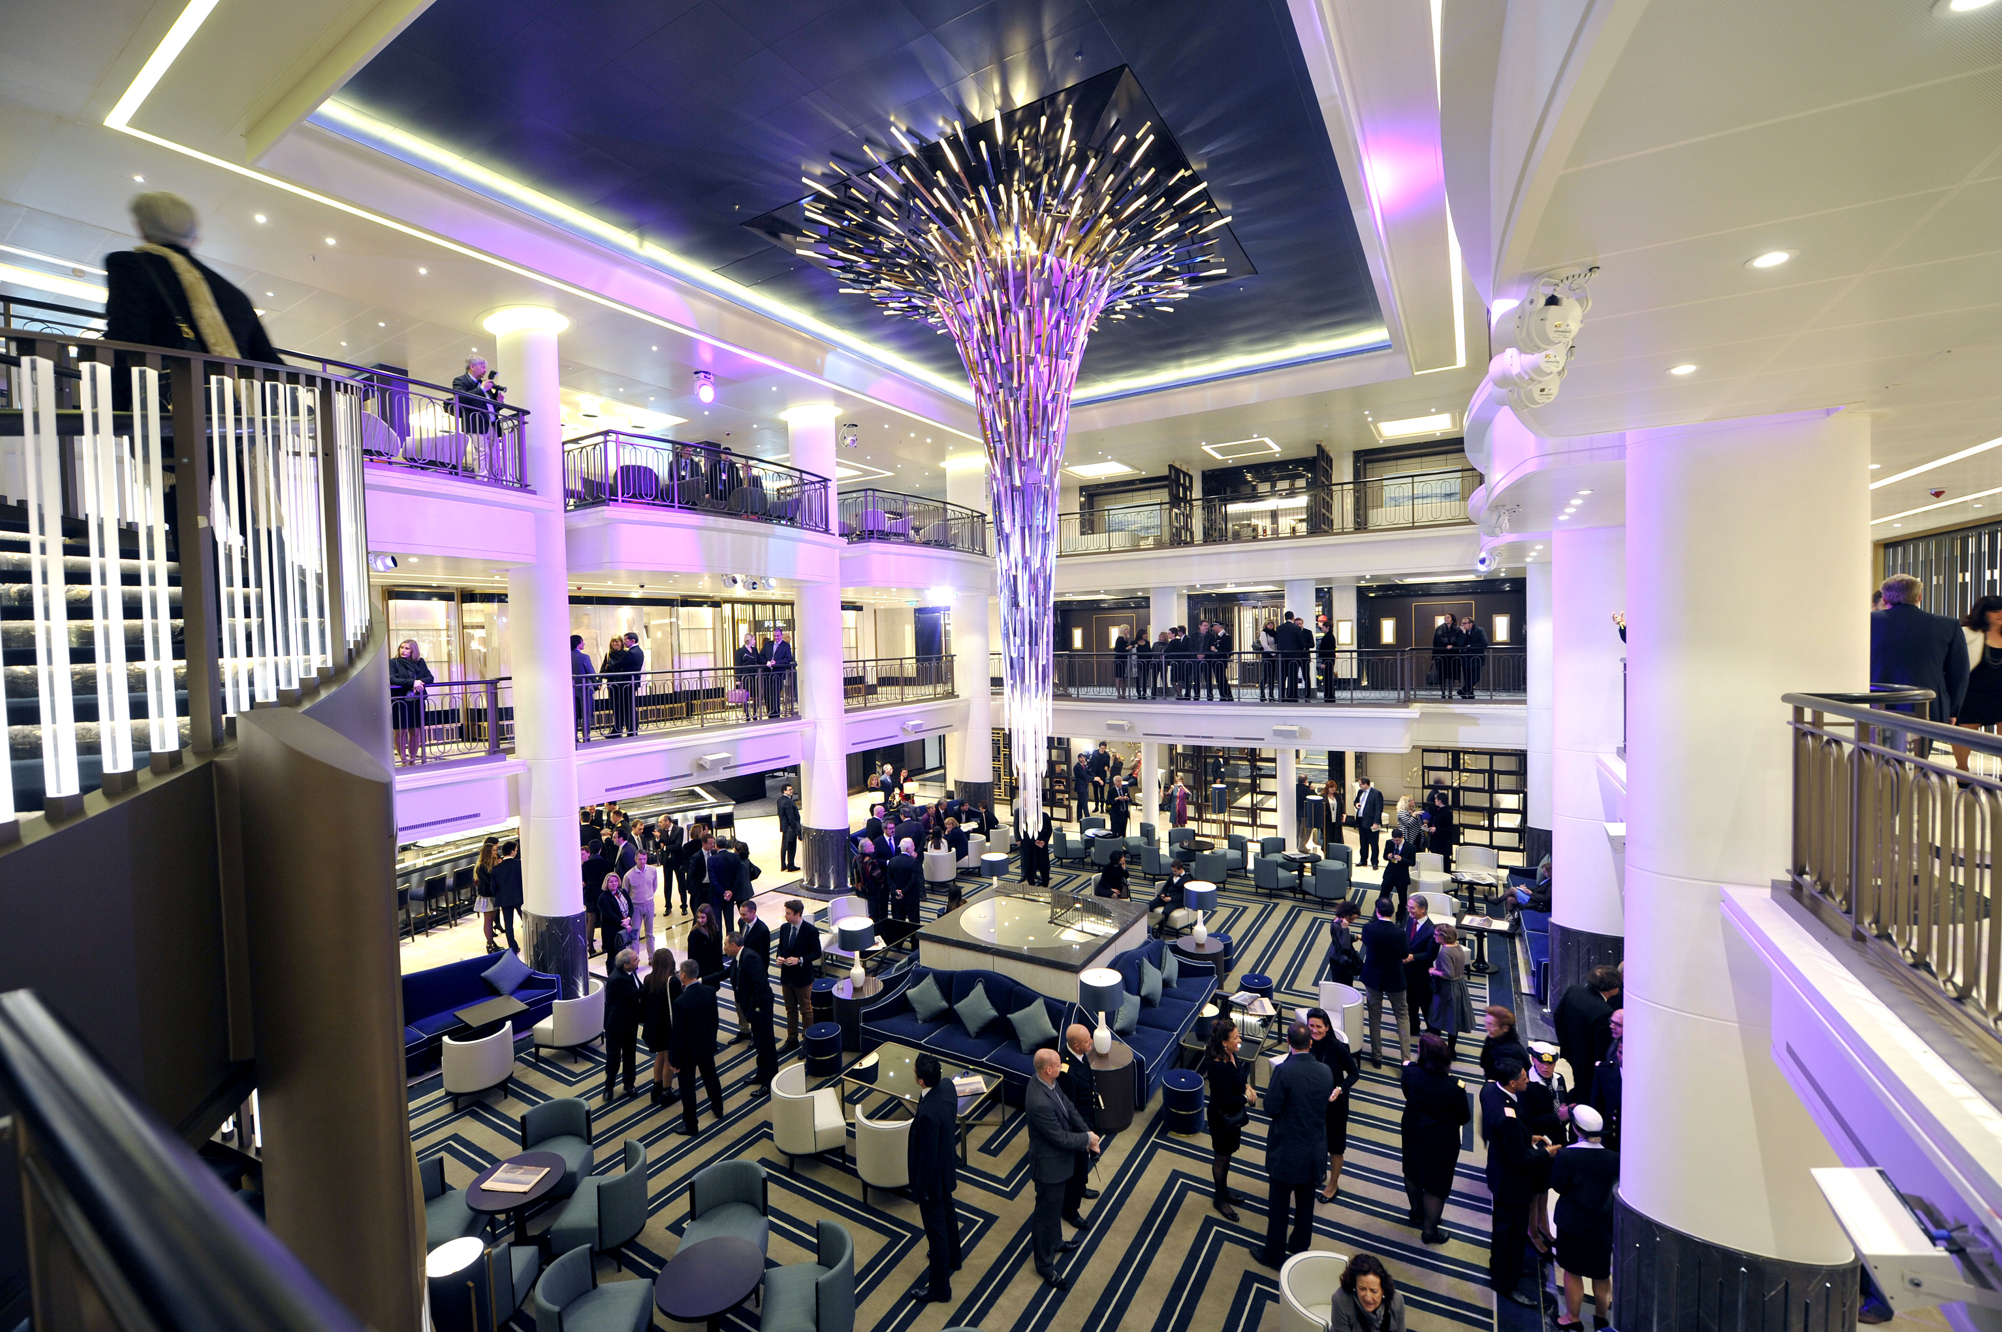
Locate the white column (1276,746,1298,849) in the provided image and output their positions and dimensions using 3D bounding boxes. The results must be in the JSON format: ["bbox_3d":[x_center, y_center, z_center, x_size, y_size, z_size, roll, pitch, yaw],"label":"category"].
[{"bbox_3d":[6.171,2.798,16.784,0.380,2.550,0.380,0,2,32],"label":"white column"}]

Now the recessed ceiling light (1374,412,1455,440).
[{"bbox_3d":[9.407,-5.450,17.647,1.580,0.100,1.670,0,2,32],"label":"recessed ceiling light"}]

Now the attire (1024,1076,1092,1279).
[{"bbox_3d":[0.457,3.966,6.142,0.520,1.500,0.500,-1,2,15],"label":"attire"}]

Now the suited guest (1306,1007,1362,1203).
[{"bbox_3d":[2.884,3.789,6.775,0.360,1.680,0.500,-3,2,-37],"label":"suited guest"}]

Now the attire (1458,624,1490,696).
[{"bbox_3d":[9.591,-0.093,15.774,0.550,1.480,0.520,-3,3,-41],"label":"attire"}]

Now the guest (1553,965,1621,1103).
[{"bbox_3d":[5.669,3.690,7.471,0.450,1.680,0.520,-2,2,-3],"label":"guest"}]

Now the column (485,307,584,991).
[{"bbox_3d":[-6.265,-0.075,10.761,1.050,9.250,0.650,0,2,32],"label":"column"}]

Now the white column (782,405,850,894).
[{"bbox_3d":[-3.705,-0.249,15.872,1.020,9.500,1.020,-2,2,0],"label":"white column"}]

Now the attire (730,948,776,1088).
[{"bbox_3d":[-2.694,3.796,8.406,0.620,1.500,0.500,-3,2,-30],"label":"attire"}]

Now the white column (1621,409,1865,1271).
[{"bbox_3d":[4.646,0.991,5.038,1.310,4.870,1.310,0,2,32],"label":"white column"}]

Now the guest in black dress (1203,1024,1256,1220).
[{"bbox_3d":[1.992,3.925,6.799,0.380,1.690,0.460,0,2,30],"label":"guest in black dress"}]

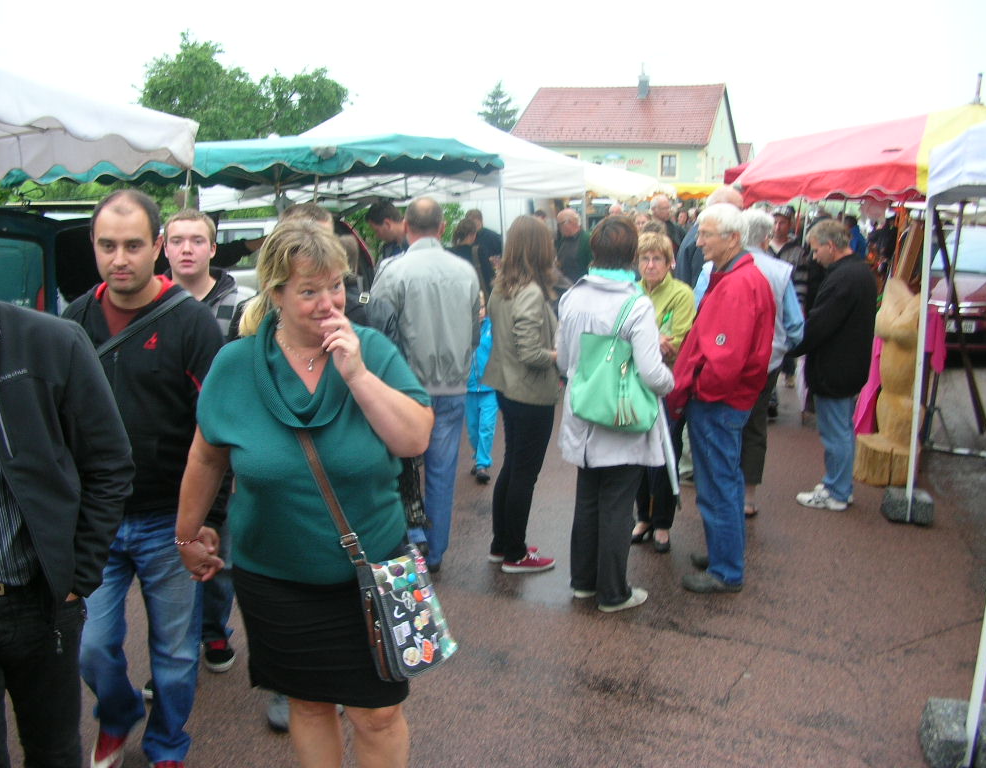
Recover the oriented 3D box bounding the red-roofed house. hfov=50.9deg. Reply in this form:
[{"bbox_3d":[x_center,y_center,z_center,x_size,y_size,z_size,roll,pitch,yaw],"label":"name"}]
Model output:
[{"bbox_3d":[8.659,-13.056,63.234,13.200,10.000,8.200,5,10,27],"label":"red-roofed house"}]

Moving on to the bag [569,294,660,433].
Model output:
[{"bbox_3d":[0.493,-0.087,4.170,0.360,0.540,0.160,1,9,8],"label":"bag"}]

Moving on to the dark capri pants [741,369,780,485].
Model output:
[{"bbox_3d":[1.390,0.179,5.798,0.400,0.800,0.290,0,9,-1],"label":"dark capri pants"}]

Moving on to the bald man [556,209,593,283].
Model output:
[{"bbox_3d":[0.660,-0.560,8.614,0.520,1.740,0.350,4,9,20],"label":"bald man"}]

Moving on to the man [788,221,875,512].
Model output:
[{"bbox_3d":[1.987,-0.121,6.066,0.400,1.680,0.470,4,9,18],"label":"man"}]

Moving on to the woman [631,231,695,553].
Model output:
[{"bbox_3d":[0.847,0.047,5.213,0.480,1.580,0.350,3,9,17],"label":"woman"}]

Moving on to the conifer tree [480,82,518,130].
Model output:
[{"bbox_3d":[0.382,-14.995,71.413,4.200,10.900,4.200,0,9,0],"label":"conifer tree"}]

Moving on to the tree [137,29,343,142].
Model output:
[{"bbox_3d":[-6.177,-5.467,25.476,5.000,6.140,5.000,1,9,0],"label":"tree"}]

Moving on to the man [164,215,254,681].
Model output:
[{"bbox_3d":[-1.051,0.230,3.654,0.520,1.700,0.400,-1,9,-6],"label":"man"}]

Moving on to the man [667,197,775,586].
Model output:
[{"bbox_3d":[1.001,0.063,4.655,0.420,1.710,0.500,-1,9,-8],"label":"man"}]

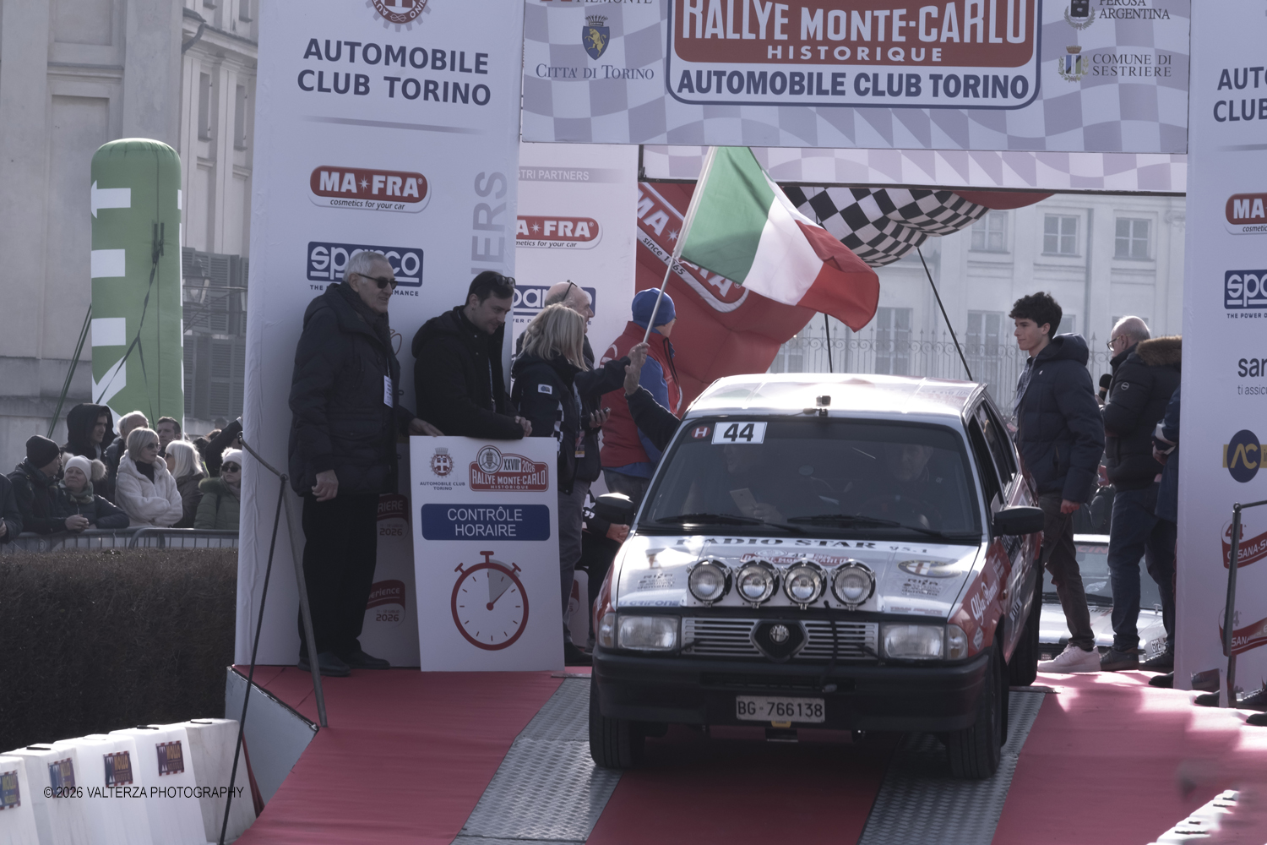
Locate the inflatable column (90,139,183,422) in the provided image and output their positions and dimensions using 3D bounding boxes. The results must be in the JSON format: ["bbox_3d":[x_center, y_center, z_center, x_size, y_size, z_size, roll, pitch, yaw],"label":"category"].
[{"bbox_3d":[-3.519,-0.176,50.500,0.660,3.700,0.660,2,-1,0],"label":"inflatable column"}]

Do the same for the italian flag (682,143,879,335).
[{"bbox_3d":[0.640,-0.840,31.400,0.930,0.870,0.300,2,-1,5],"label":"italian flag"}]

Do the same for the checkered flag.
[{"bbox_3d":[1.405,-1.106,39.500,1.200,0.550,0.500,2,-1,8],"label":"checkered flag"}]

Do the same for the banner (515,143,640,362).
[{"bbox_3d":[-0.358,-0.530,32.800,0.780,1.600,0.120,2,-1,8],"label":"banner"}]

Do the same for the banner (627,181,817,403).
[{"bbox_3d":[0.487,-0.743,39.500,1.150,1.350,0.500,2,-1,8],"label":"banner"}]

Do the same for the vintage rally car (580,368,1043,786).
[{"bbox_3d":[0.812,0.552,28.900,1.680,1.370,4.020,2,7,8],"label":"vintage rally car"}]

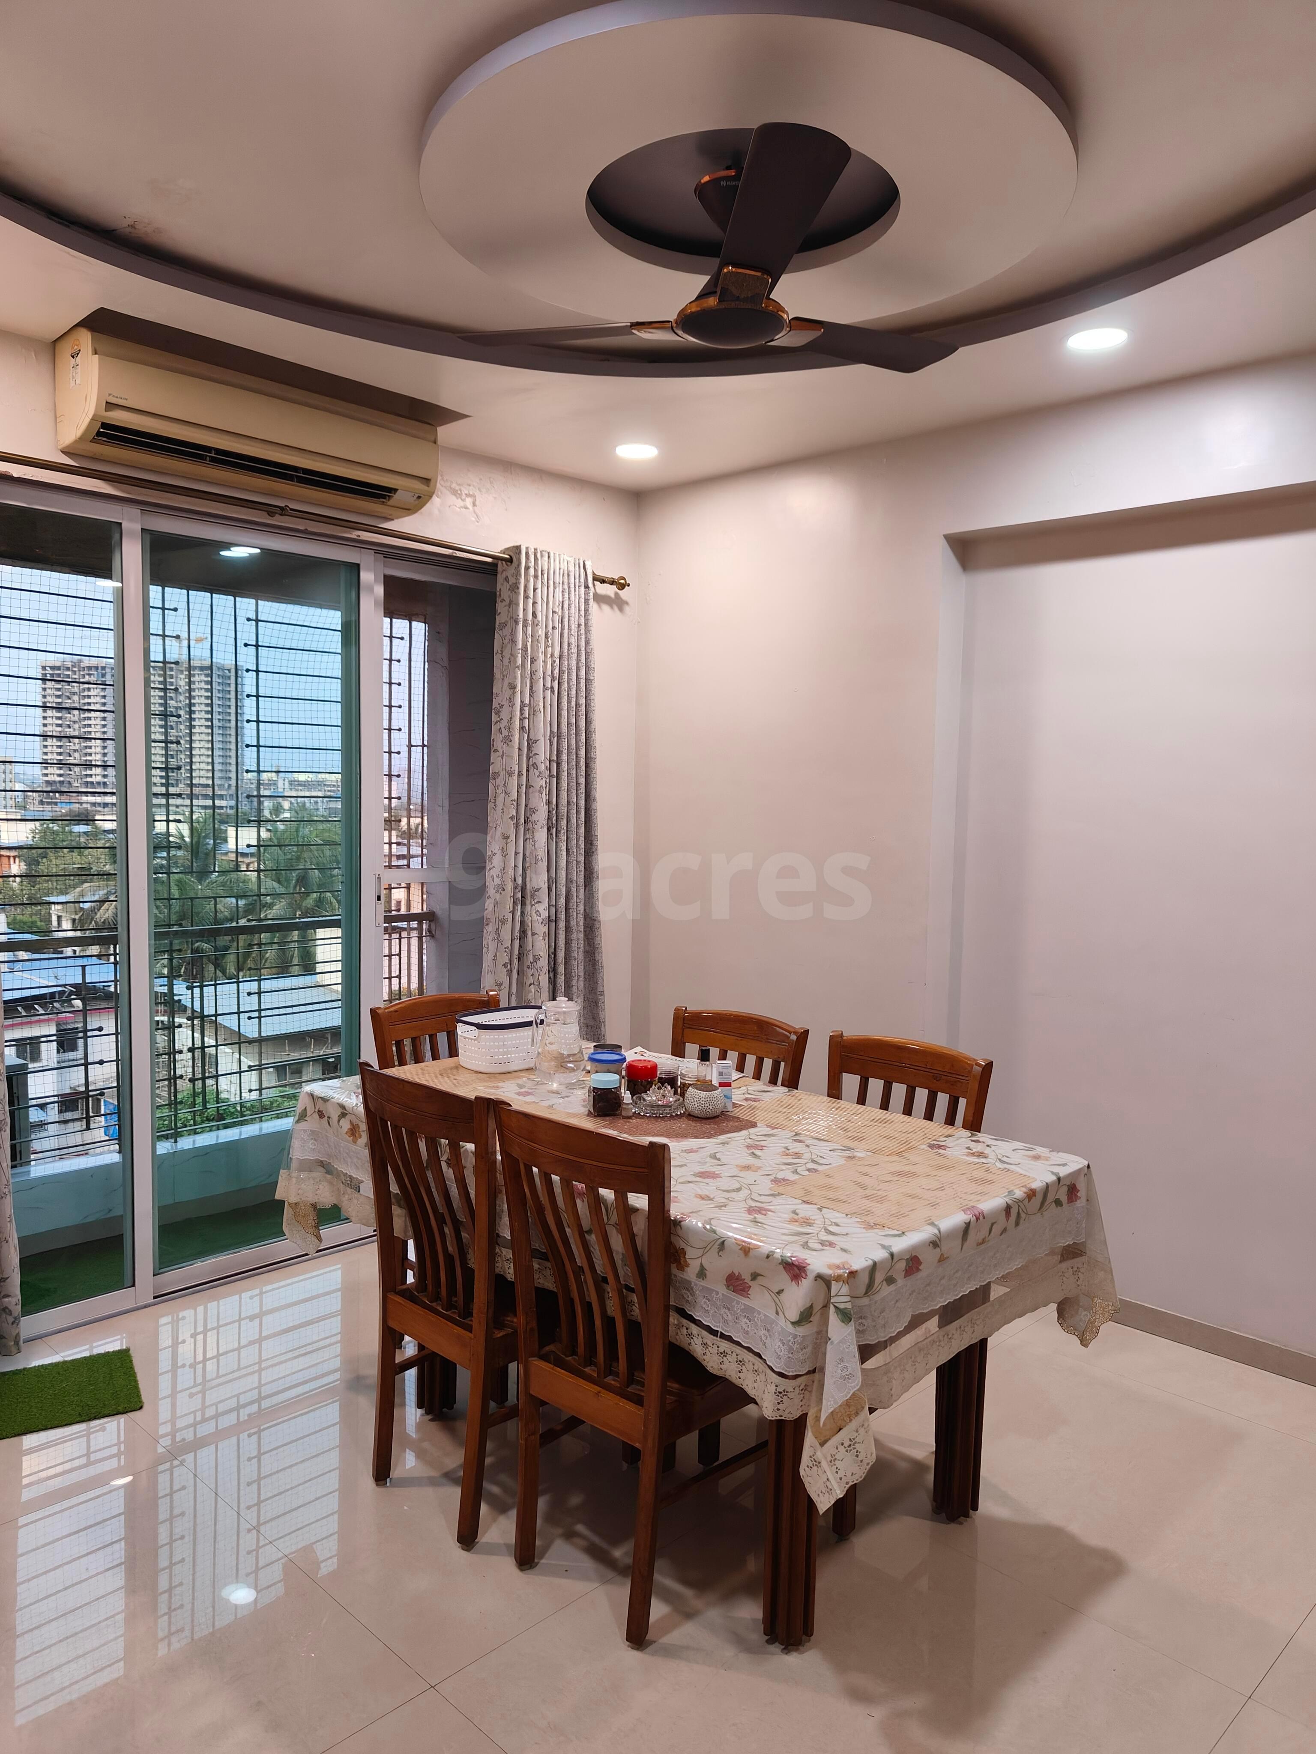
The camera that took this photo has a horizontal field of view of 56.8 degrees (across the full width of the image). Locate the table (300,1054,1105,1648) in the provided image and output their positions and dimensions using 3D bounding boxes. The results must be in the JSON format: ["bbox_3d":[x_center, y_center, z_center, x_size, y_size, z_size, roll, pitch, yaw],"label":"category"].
[{"bbox_3d":[0.010,0.943,2.790,1.650,0.789,0.930,5,6,44],"label":"table"}]

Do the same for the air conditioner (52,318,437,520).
[{"bbox_3d":[-1.136,-1.291,3.535,0.250,0.285,1.065,5,6,44],"label":"air conditioner"}]

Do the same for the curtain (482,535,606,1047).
[{"bbox_3d":[-0.402,0.009,4.376,0.142,2.323,0.496,5,6,44],"label":"curtain"}]

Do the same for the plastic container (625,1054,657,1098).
[{"bbox_3d":[-0.041,0.485,2.958,0.076,0.098,0.076,1,4,-1],"label":"plastic container"}]

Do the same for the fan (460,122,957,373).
[{"bbox_3d":[0.141,-1.240,2.364,1.130,0.320,1.060,0,4,-7],"label":"fan"}]

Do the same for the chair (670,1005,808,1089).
[{"bbox_3d":[0.057,0.851,3.123,0.430,0.925,0.510,5,6,44],"label":"chair"}]

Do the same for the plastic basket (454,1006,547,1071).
[{"bbox_3d":[-0.396,0.437,3.346,0.340,0.125,0.220,-3,6,-41],"label":"plastic basket"}]

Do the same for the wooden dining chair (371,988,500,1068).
[{"bbox_3d":[-0.455,0.828,3.313,0.510,0.925,0.430,5,6,44],"label":"wooden dining chair"}]

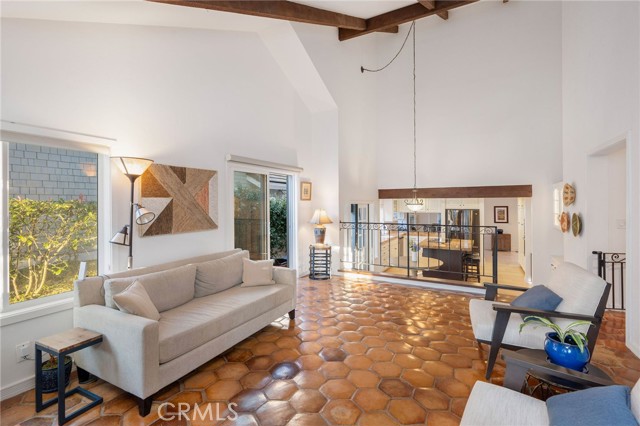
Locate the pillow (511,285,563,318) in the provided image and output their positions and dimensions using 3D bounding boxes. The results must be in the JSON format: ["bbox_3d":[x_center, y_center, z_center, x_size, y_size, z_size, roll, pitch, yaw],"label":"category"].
[{"bbox_3d":[1.834,0.770,2.420,0.335,0.120,0.410,-45,-12,15],"label":"pillow"}]

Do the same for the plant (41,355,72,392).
[{"bbox_3d":[-2.134,1.257,2.282,0.200,0.300,0.200,-1,2,-43],"label":"plant"}]

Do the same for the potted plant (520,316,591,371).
[{"bbox_3d":[1.492,0.827,1.779,0.360,0.270,0.310,1,2,40],"label":"potted plant"}]

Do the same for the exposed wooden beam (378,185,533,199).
[{"bbox_3d":[3.566,-0.577,8.058,3.920,0.305,0.150,0,1,29],"label":"exposed wooden beam"}]

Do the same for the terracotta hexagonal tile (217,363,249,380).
[{"bbox_3d":[-0.743,1.357,2.414,0.265,0.020,0.238,0,1,-2],"label":"terracotta hexagonal tile"}]

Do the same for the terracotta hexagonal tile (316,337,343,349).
[{"bbox_3d":[0.104,1.349,2.947,0.265,0.020,0.238,0,1,-2],"label":"terracotta hexagonal tile"}]

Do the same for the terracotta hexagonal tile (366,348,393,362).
[{"bbox_3d":[0.567,1.356,2.689,0.265,0.020,0.238,0,1,-2],"label":"terracotta hexagonal tile"}]

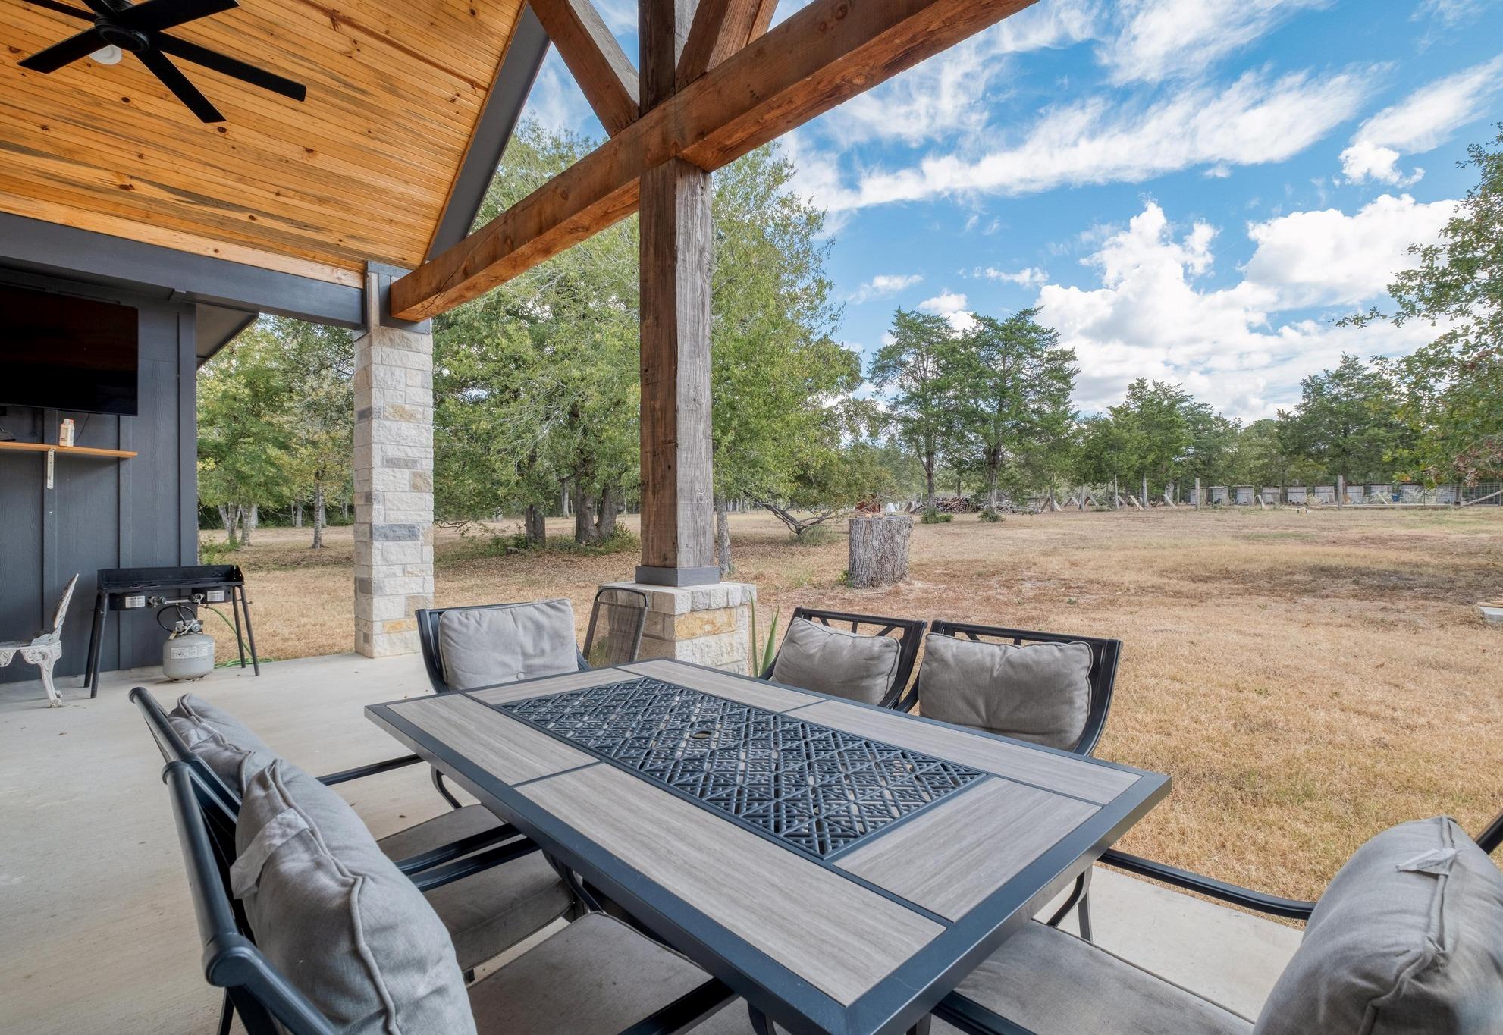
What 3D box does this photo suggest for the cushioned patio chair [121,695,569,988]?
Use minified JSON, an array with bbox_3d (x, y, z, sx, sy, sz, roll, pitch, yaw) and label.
[{"bbox_3d":[-0.789,0.784,1.326,0.575,0.895,0.700,-1,-1,44],"label":"cushioned patio chair"}]

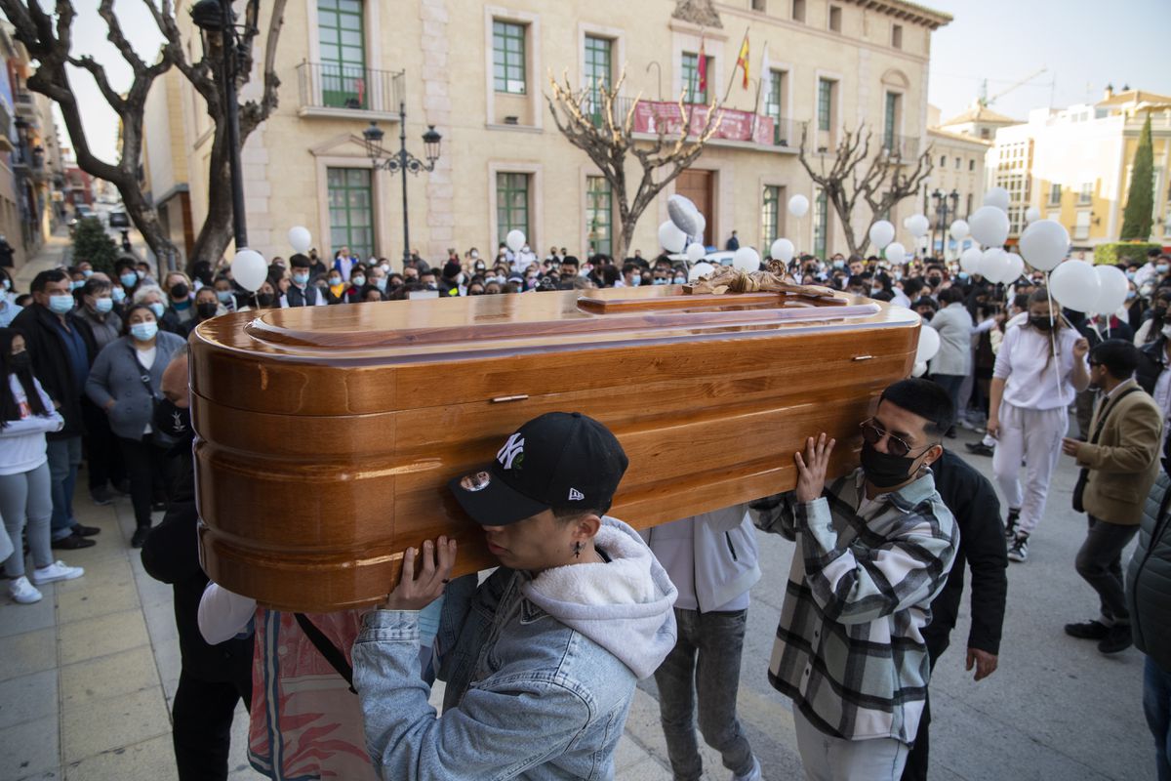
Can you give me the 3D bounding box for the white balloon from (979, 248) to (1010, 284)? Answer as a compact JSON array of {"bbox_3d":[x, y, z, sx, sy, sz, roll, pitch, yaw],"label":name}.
[{"bbox_3d":[3.783,-1.152,7.200,0.275,0.315,0.275,-1,10,0],"label":"white balloon"}]

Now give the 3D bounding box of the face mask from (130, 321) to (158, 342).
[{"bbox_3d":[-2.656,-0.355,4.700,0.150,0.115,0.080,-9,13,-39],"label":"face mask"}]

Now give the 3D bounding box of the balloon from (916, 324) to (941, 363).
[{"bbox_3d":[2.591,-0.356,5.999,0.285,0.320,0.285,-1,10,0],"label":"balloon"}]

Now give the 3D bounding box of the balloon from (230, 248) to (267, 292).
[{"bbox_3d":[-2.584,-0.926,5.999,0.285,0.320,0.285,-1,10,0],"label":"balloon"}]

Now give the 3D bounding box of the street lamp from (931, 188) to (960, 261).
[{"bbox_3d":[15.172,-6.396,33.191,1.480,4.460,0.470,-6,11,-27],"label":"street lamp"}]

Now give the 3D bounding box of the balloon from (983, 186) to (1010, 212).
[{"bbox_3d":[4.449,-2.053,8.443,0.285,0.320,0.285,-1,10,0],"label":"balloon"}]

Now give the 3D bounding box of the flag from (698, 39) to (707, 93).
[{"bbox_3d":[3.190,-8.841,21.300,0.320,1.420,0.300,-7,12,-30],"label":"flag"}]

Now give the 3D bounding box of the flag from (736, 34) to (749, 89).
[{"bbox_3d":[4.456,-9.255,22.000,0.420,1.450,0.300,-7,12,-30],"label":"flag"}]

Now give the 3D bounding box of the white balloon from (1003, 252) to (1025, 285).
[{"bbox_3d":[4.081,-1.172,7.500,0.275,0.310,0.275,-1,10,0],"label":"white balloon"}]

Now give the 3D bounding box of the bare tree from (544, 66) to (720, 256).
[{"bbox_3d":[0.987,-3.603,15.617,3.700,5.500,3.600,-8,12,-36],"label":"bare tree"}]

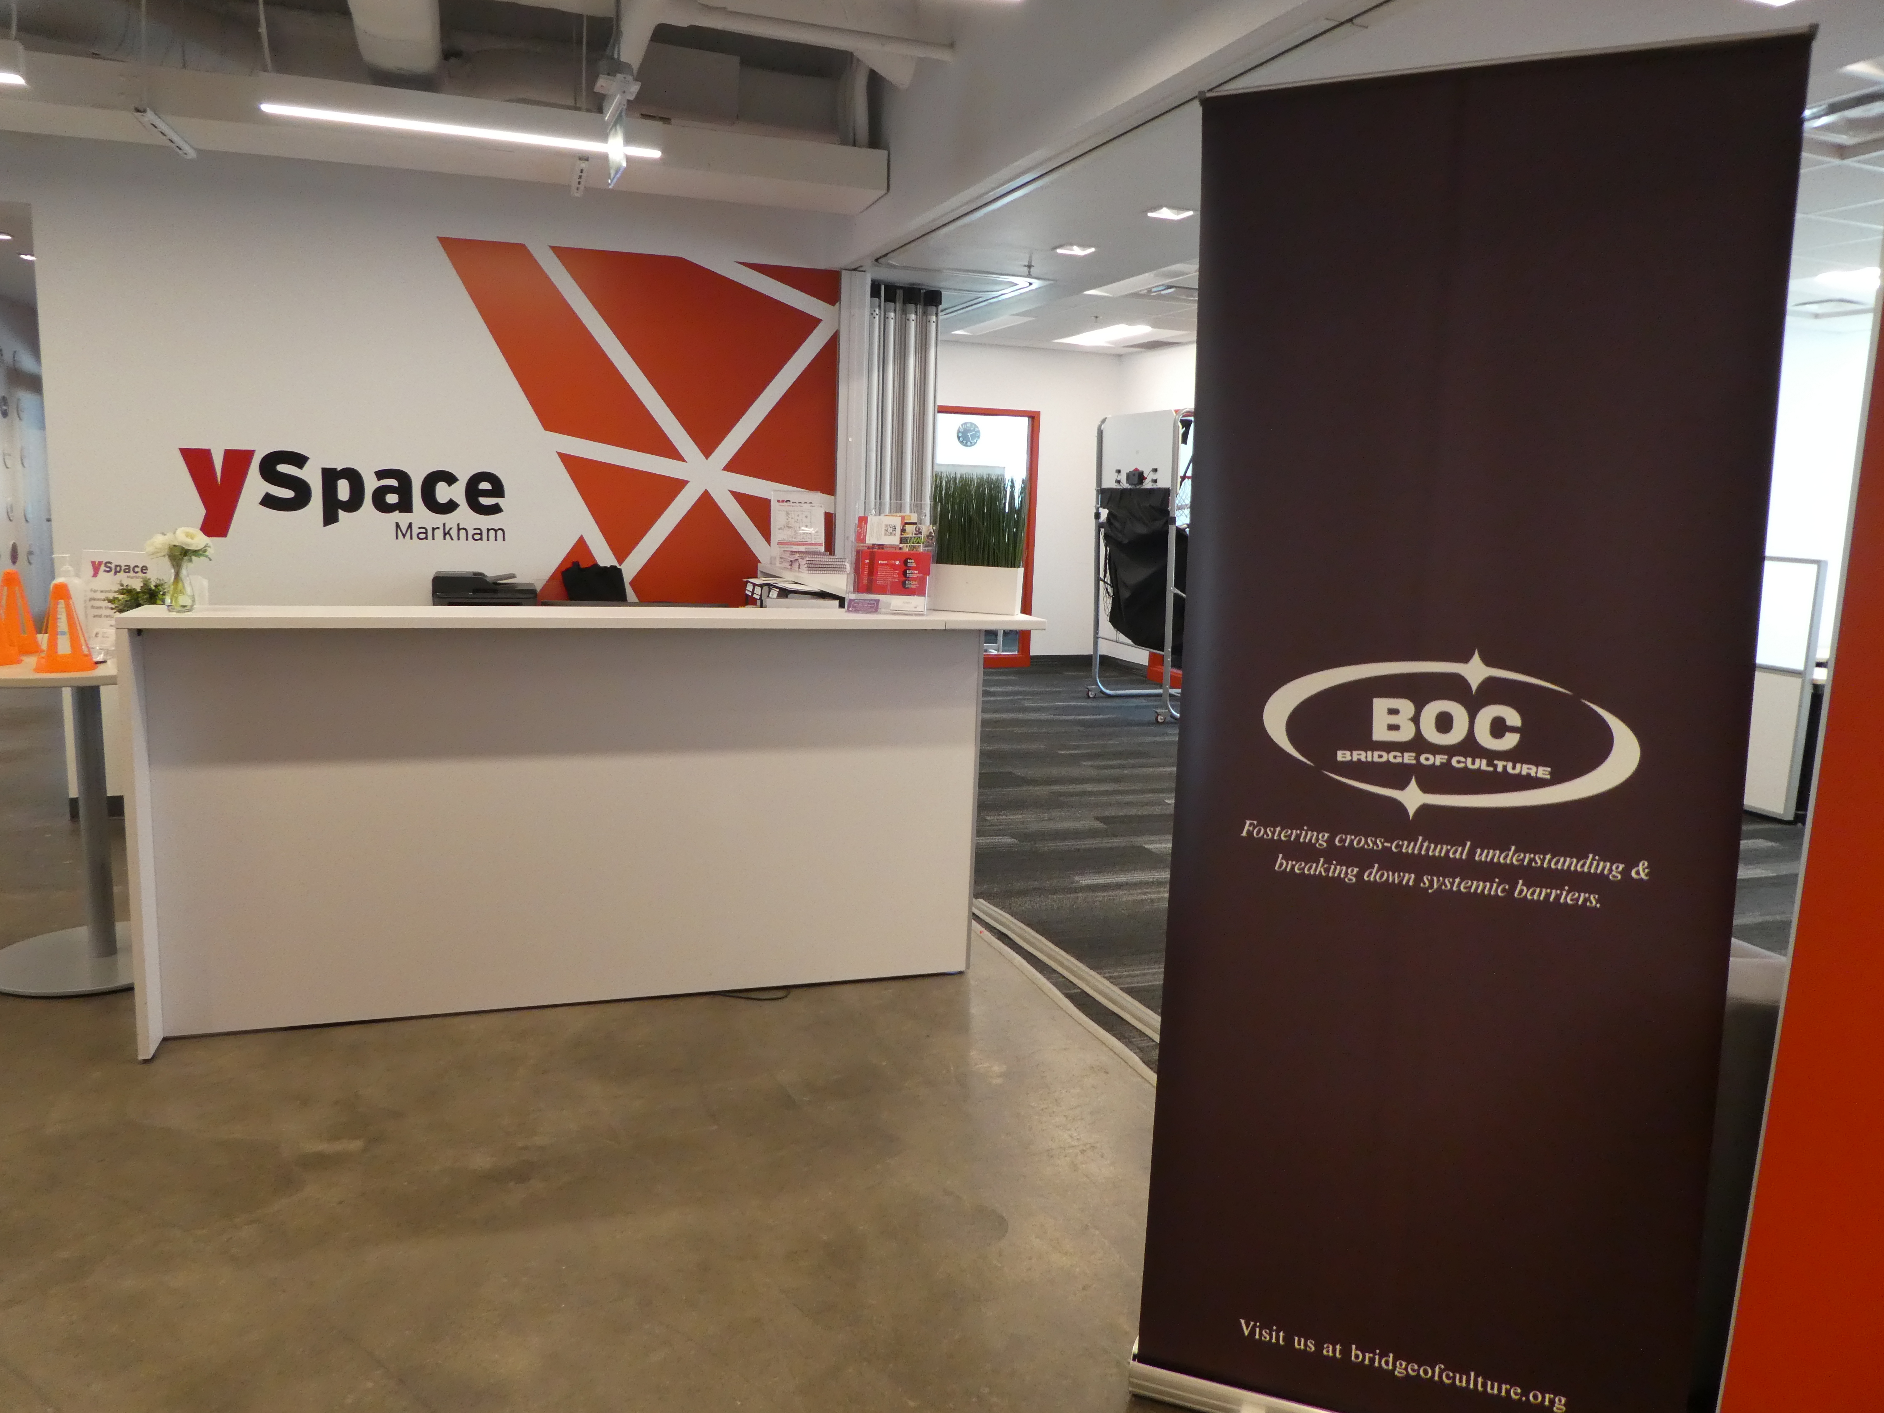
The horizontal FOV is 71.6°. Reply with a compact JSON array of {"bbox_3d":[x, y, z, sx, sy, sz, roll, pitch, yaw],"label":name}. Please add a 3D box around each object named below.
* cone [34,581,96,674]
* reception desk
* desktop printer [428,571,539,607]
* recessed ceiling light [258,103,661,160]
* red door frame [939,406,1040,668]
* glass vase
[{"bbox_3d":[-2.366,-0.217,3.511,0.147,0.230,0.147,-1,10,-19],"label":"cone"},{"bbox_3d":[-0.946,0.257,3.859,2.365,1.104,0.720,-1,10,-18],"label":"reception desk"},{"bbox_3d":[-1.920,-0.447,5.489,0.425,0.250,0.380,-1,10,-19],"label":"desktop printer"},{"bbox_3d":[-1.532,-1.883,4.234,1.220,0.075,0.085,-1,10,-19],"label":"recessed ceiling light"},{"bbox_3d":[0.308,-1.406,11.037,1.030,2.167,0.120,-1,10,-20],"label":"red door frame"},{"bbox_3d":[-1.881,-0.301,3.220,0.067,0.130,0.067,-1,10,-19],"label":"glass vase"}]

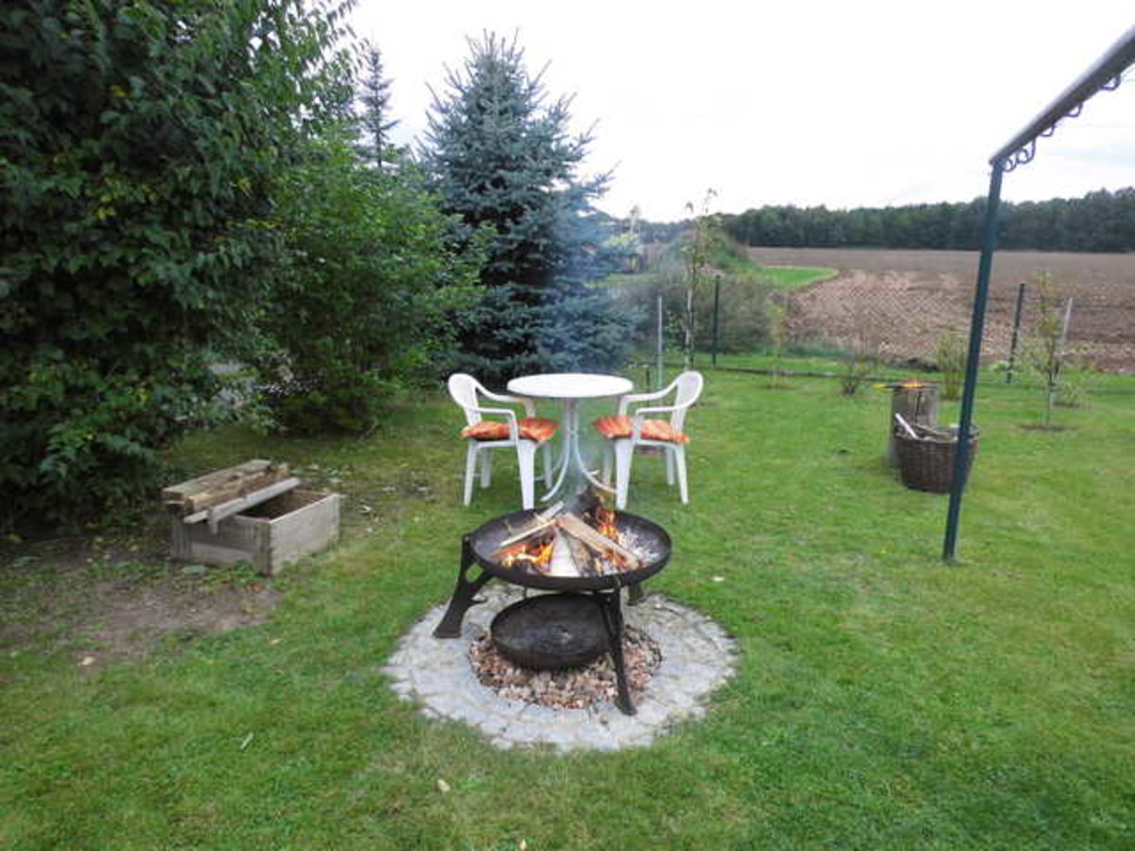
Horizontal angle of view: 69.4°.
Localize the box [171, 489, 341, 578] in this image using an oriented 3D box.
[{"bbox_3d":[-1.655,0.522,4.351,0.650,0.276,0.515,5,13,22],"label":"box"}]

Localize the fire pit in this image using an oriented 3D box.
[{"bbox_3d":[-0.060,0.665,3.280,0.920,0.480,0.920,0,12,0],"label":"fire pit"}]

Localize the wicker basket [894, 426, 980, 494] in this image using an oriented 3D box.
[{"bbox_3d":[2.515,0.218,5.625,0.590,0.370,0.560,0,12,0],"label":"wicker basket"}]

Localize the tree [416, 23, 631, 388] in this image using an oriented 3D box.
[{"bbox_3d":[-0.585,-2.447,9.496,2.850,3.860,2.850,0,12,0],"label":"tree"}]

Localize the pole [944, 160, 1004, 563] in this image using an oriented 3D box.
[{"bbox_3d":[2.003,-0.271,4.060,0.052,1.995,0.052,1,13,0],"label":"pole"}]

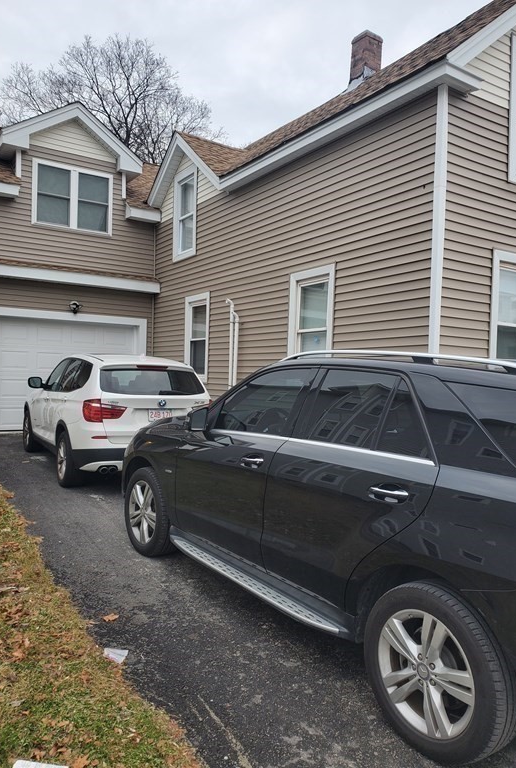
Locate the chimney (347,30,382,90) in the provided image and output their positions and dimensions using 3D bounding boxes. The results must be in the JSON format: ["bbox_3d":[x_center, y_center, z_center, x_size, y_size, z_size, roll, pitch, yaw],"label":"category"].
[{"bbox_3d":[2.170,-6.360,11.490,0.420,1.030,0.420,1,1,-33],"label":"chimney"}]

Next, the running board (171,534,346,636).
[{"bbox_3d":[-0.121,1.258,3.727,0.140,0.075,1.930,1,2,-36],"label":"running board"}]

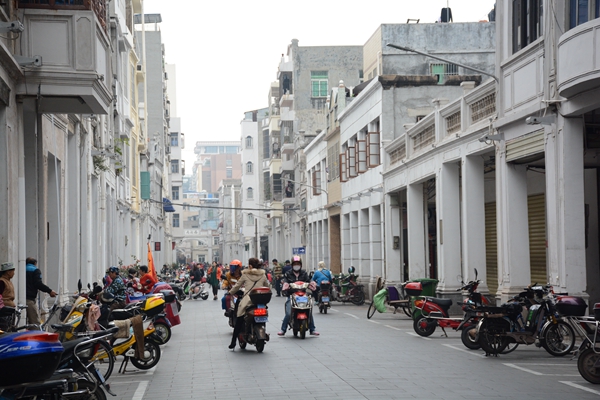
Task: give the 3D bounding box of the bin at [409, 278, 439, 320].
[{"bbox_3d":[3.096,2.436,32.200,0.660,1.050,0.600,0,-3,-4],"label":"bin"}]

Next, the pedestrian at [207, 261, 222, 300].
[{"bbox_3d":[-3.470,3.310,53.200,0.540,1.600,0.400,0,-3,-5],"label":"pedestrian"}]

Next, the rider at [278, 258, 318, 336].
[{"bbox_3d":[-0.029,1.859,25.150,0.800,1.550,0.750,0,-3,-4],"label":"rider"}]

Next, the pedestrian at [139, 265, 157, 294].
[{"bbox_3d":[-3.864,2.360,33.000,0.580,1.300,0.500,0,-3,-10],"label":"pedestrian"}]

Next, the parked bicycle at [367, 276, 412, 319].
[{"bbox_3d":[2.530,2.680,35.300,1.700,1.050,0.650,1,-3,-22],"label":"parked bicycle"}]

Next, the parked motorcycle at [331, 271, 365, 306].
[{"bbox_3d":[1.480,3.200,46.600,1.800,1.100,0.680,-2,-3,19],"label":"parked motorcycle"}]

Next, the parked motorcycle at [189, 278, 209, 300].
[{"bbox_3d":[-4.360,3.640,54.500,1.650,1.080,0.620,-3,-4,38],"label":"parked motorcycle"}]

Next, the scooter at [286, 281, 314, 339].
[{"bbox_3d":[0.002,2.076,24.800,0.650,1.080,1.720,0,-3,-4],"label":"scooter"}]

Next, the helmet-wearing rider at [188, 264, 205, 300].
[{"bbox_3d":[-4.279,3.388,54.000,0.720,1.550,0.580,-3,-4,34],"label":"helmet-wearing rider"}]

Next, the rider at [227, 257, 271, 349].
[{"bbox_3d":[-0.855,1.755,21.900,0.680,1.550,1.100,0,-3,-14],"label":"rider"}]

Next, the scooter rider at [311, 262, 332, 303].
[{"bbox_3d":[0.625,2.374,37.300,0.620,1.280,0.720,0,-3,-4],"label":"scooter rider"}]

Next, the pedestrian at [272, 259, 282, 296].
[{"bbox_3d":[-0.985,3.495,58.200,0.470,1.710,0.360,-3,-4,41],"label":"pedestrian"}]

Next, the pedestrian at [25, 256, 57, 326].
[{"bbox_3d":[-5.000,1.930,25.000,0.600,1.650,0.550,2,-4,-42],"label":"pedestrian"}]

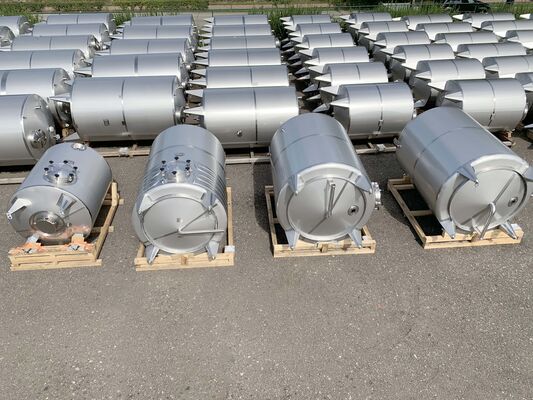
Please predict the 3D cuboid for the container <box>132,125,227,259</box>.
[{"bbox_3d":[-1.278,-0.210,6.251,1.299,1.403,2.393,-4,35,-5],"label":"container"}]

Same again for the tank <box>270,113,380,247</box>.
[{"bbox_3d":[0.876,-0.349,6.435,1.513,1.409,2.315,-2,35,-2],"label":"tank"}]

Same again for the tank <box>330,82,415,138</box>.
[{"bbox_3d":[2.266,-1.960,8.902,1.953,1.199,1.199,-4,35,-5],"label":"tank"}]

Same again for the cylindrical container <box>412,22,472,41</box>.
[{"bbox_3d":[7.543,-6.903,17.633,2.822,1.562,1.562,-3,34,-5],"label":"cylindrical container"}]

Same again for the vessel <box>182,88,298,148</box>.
[{"bbox_3d":[-0.519,-2.187,10.714,2.984,1.563,1.563,-3,34,-5],"label":"vessel"}]

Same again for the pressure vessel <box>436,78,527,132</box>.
[{"bbox_3d":[4.842,-2.182,9.264,2.005,1.135,1.135,-3,35,-4],"label":"pressure vessel"}]

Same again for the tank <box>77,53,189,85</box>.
[{"bbox_3d":[-3.268,-3.004,10.271,2.613,1.356,1.356,-3,35,-4],"label":"tank"}]

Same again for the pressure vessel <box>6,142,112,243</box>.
[{"bbox_3d":[-3.896,-0.067,7.700,1.377,1.377,2.125,-3,34,-4],"label":"pressure vessel"}]

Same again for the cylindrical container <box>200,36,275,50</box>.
[{"bbox_3d":[-0.994,-5.545,15.650,2.984,1.563,1.563,-3,34,-5],"label":"cylindrical container"}]

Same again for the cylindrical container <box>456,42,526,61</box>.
[{"bbox_3d":[6.560,-4.106,12.041,2.264,1.080,1.080,-2,35,-3],"label":"cylindrical container"}]

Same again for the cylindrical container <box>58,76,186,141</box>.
[{"bbox_3d":[-3.065,-2.000,8.842,2.613,1.356,1.356,-3,35,-4],"label":"cylindrical container"}]

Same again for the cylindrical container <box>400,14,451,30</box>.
[{"bbox_3d":[6.022,-6.483,15.422,2.264,1.080,1.080,-2,35,-3],"label":"cylindrical container"}]

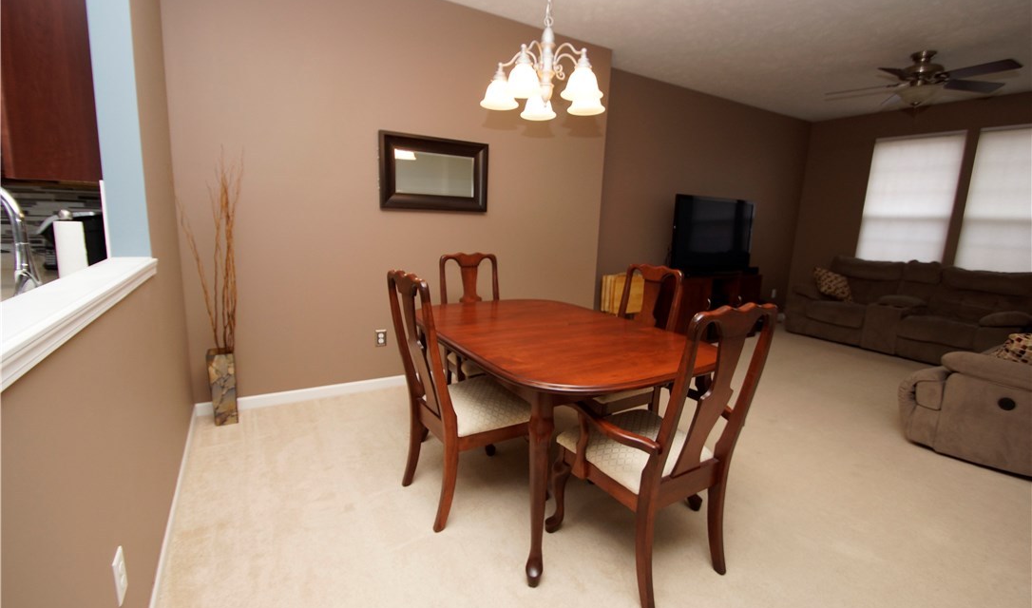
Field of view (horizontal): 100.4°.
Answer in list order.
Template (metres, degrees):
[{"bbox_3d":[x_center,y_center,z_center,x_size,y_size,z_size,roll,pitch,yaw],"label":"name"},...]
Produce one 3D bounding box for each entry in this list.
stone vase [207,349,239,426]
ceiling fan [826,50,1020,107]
[{"bbox_3d":[-1.750,0.499,2.581,0.130,0.440,0.135,-4,12,-30],"label":"stone vase"},{"bbox_3d":[3.446,-1.919,3.693,1.300,0.430,1.300,-4,12,-30],"label":"ceiling fan"}]

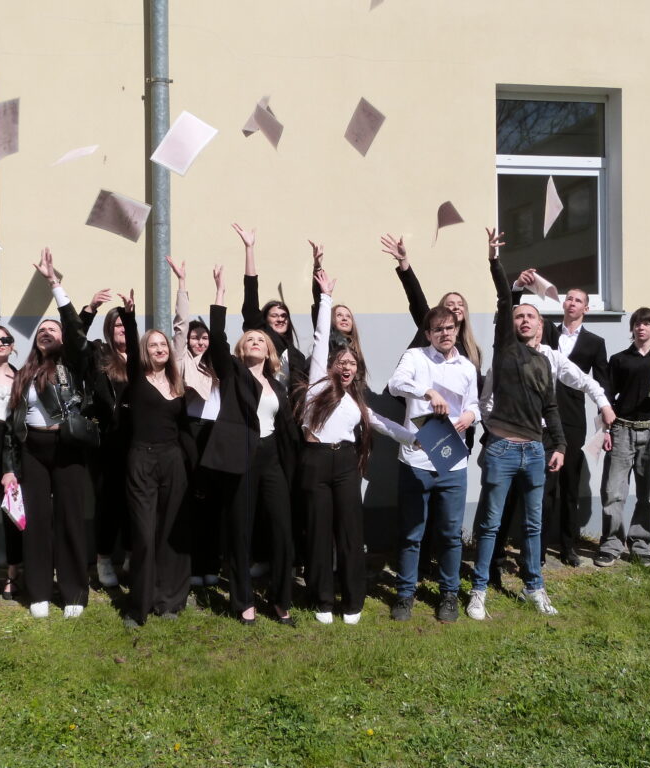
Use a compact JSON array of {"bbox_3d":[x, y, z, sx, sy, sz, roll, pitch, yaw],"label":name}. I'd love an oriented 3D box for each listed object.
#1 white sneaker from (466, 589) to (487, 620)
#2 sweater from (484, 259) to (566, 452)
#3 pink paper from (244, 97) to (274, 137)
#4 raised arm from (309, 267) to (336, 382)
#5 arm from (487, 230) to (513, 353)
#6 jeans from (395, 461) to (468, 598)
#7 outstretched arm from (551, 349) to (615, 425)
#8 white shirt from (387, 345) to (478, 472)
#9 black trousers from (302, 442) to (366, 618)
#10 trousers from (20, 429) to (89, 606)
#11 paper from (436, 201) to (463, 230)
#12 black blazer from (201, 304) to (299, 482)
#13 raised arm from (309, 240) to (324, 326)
[{"bbox_3d":[0.897,1.298,5.760,0.110,0.120,0.290,-1,2,14],"label":"white sneaker"},{"bbox_3d":[1.157,-0.159,5.660,0.450,1.110,0.330,-1,3,-9],"label":"sweater"},{"bbox_3d":[-0.416,-1.693,6.200,0.200,0.260,0.150,-1,3,0],"label":"pink paper"},{"bbox_3d":[-0.014,-0.324,5.600,0.140,0.670,0.170,5,4,0],"label":"raised arm"},{"bbox_3d":[1.019,-0.550,5.650,0.130,0.710,0.150,-6,5,0],"label":"arm"},{"bbox_3d":[0.618,0.815,5.660,0.420,0.840,0.290,-1,2,5],"label":"jeans"},{"bbox_3d":[1.602,0.015,6.050,0.150,0.570,0.140,-48,-17,20],"label":"outstretched arm"},{"bbox_3d":[0.619,0.141,5.620,0.510,0.740,0.350,-1,3,0],"label":"white shirt"},{"bbox_3d":[0.049,0.833,5.630,0.360,0.990,0.270,-1,2,-2],"label":"black trousers"},{"bbox_3d":[-1.615,0.797,5.830,0.380,1.020,0.280,-1,2,-7],"label":"trousers"},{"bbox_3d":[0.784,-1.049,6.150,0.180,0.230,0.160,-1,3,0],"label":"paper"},{"bbox_3d":[-0.437,0.056,5.720,0.550,1.030,0.360,-1,2,-12],"label":"black blazer"},{"bbox_3d":[-0.043,-0.636,6.500,0.140,0.660,0.180,-1,3,0],"label":"raised arm"}]

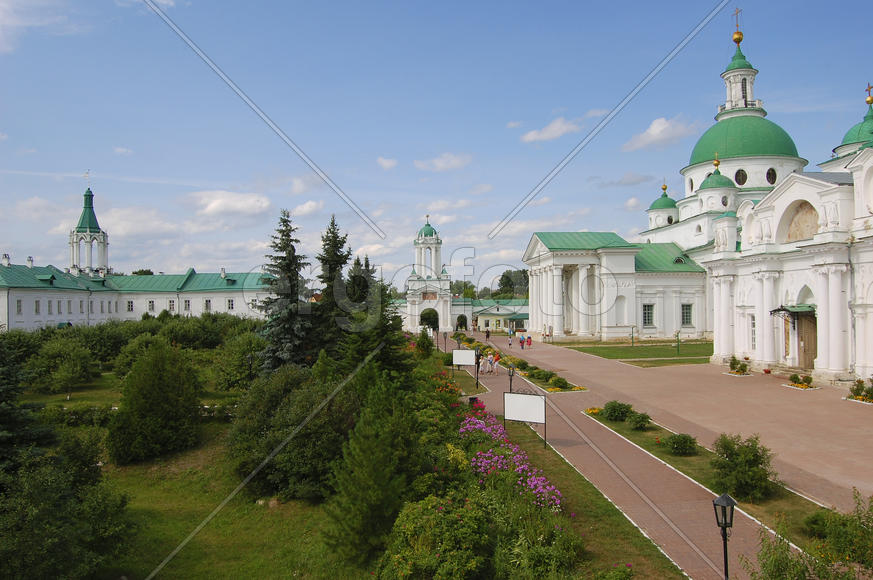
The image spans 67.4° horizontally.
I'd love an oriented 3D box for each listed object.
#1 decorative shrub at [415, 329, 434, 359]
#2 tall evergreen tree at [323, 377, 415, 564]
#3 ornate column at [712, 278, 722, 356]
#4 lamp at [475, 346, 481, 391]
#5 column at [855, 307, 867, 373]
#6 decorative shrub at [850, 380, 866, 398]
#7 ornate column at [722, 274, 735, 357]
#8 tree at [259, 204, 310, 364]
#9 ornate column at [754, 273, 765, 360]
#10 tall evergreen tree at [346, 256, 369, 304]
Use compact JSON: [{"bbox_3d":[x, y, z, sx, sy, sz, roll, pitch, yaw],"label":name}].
[{"bbox_3d":[-1.134,5.326,64.500,1.850,2.900,1.850,0,-2,0],"label":"decorative shrub"},{"bbox_3d":[-1.508,3.924,14.500,2.000,4.000,2.000,0,-1,-4],"label":"tall evergreen tree"},{"bbox_3d":[24.768,2.291,57.400,0.850,6.700,0.850,0,-2,-1],"label":"ornate column"},{"bbox_3d":[2.539,4.892,40.500,0.360,2.800,0.360,0,-1,-4],"label":"lamp"},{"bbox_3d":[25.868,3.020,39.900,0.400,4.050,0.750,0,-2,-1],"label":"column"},{"bbox_3d":[24.004,5.631,37.200,0.750,1.000,0.750,0,-2,0],"label":"decorative shrub"},{"bbox_3d":[24.832,2.243,56.000,0.850,6.700,0.850,0,-2,-1],"label":"ornate column"},{"bbox_3d":[-9.250,0.450,40.000,3.700,10.800,3.700,0,-1,-4],"label":"tree"},{"bbox_3d":[24.946,2.065,50.400,0.850,6.700,0.850,0,-2,-1],"label":"ornate column"},{"bbox_3d":[-6.600,1.600,54.000,2.800,8.800,2.800,0,-1,-4],"label":"tall evergreen tree"}]

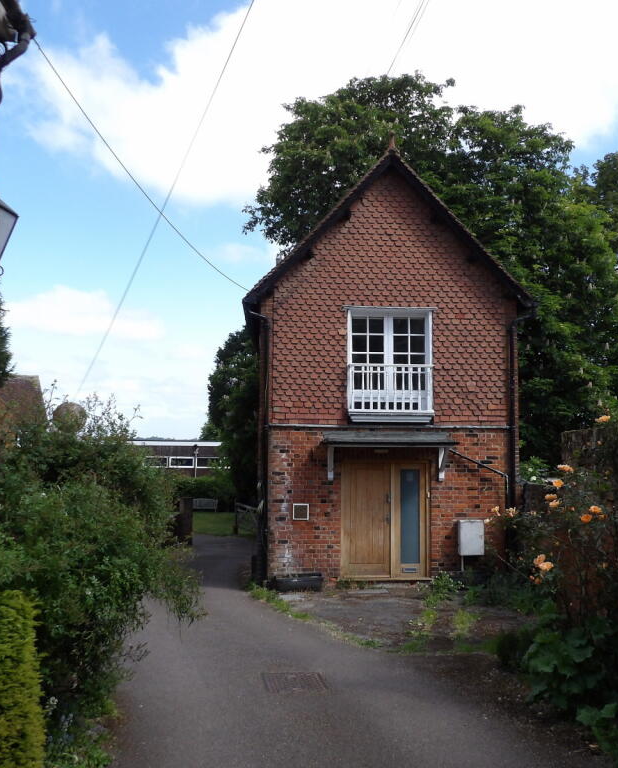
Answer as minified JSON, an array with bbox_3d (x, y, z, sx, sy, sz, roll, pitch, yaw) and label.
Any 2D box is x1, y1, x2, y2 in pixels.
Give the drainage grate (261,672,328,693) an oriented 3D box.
[{"bbox_3d":[-0.114,2.447,5.792,0.480,0.040,0.540,2,-9,-9],"label":"drainage grate"}]

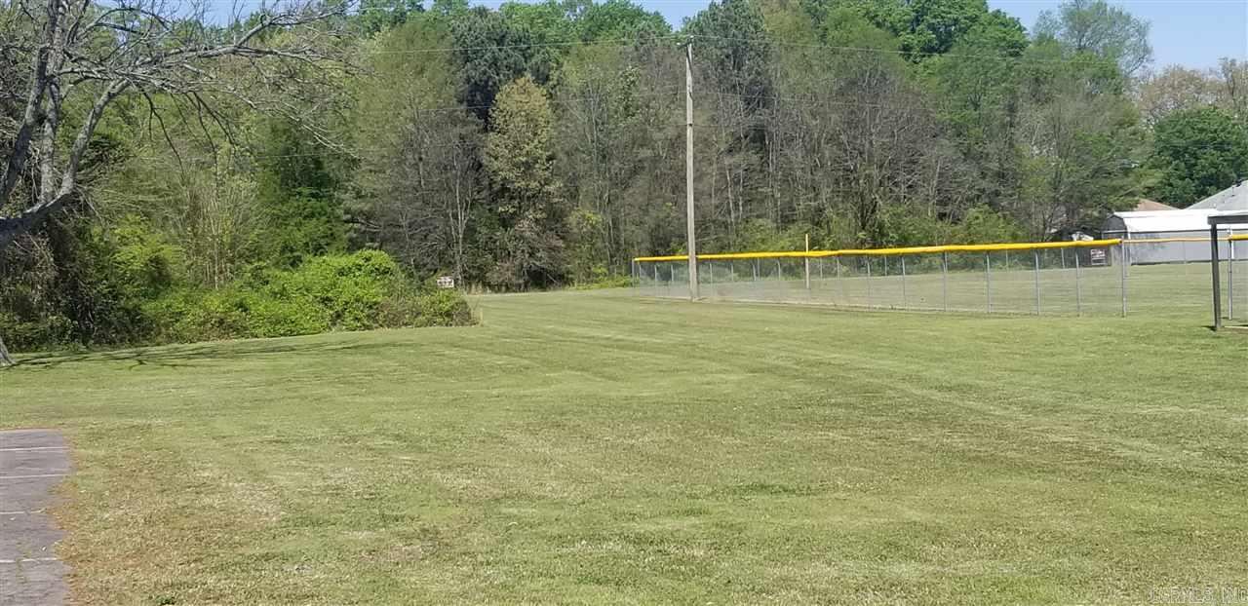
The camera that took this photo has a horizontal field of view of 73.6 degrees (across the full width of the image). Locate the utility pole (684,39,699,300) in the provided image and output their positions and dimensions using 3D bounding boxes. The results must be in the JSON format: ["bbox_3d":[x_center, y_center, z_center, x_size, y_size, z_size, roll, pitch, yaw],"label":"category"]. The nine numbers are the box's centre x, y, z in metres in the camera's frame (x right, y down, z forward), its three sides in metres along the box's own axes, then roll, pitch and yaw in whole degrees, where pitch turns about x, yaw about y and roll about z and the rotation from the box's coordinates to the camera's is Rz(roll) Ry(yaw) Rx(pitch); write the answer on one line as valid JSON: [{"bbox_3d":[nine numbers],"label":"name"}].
[{"bbox_3d":[2.688,-5.244,32.945,0.290,10.260,0.290,-1,2,0],"label":"utility pole"}]

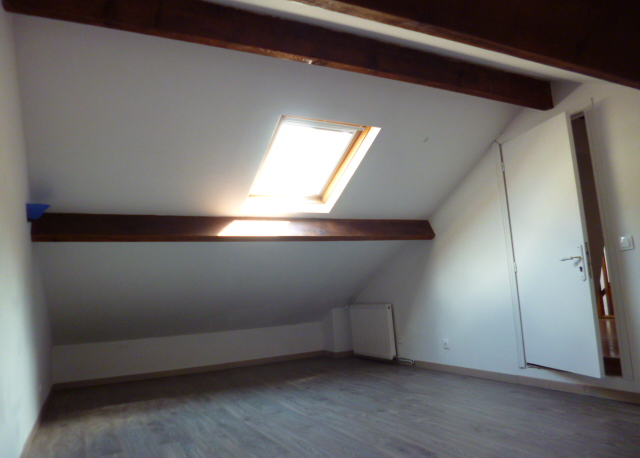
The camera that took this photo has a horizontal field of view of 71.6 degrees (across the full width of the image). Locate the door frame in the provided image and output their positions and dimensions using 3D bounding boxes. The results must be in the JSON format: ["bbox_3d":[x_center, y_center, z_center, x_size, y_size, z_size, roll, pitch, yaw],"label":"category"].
[{"bbox_3d":[1.730,0.113,3.256,0.100,1.848,0.845,0,-9,-28],"label":"door frame"}]

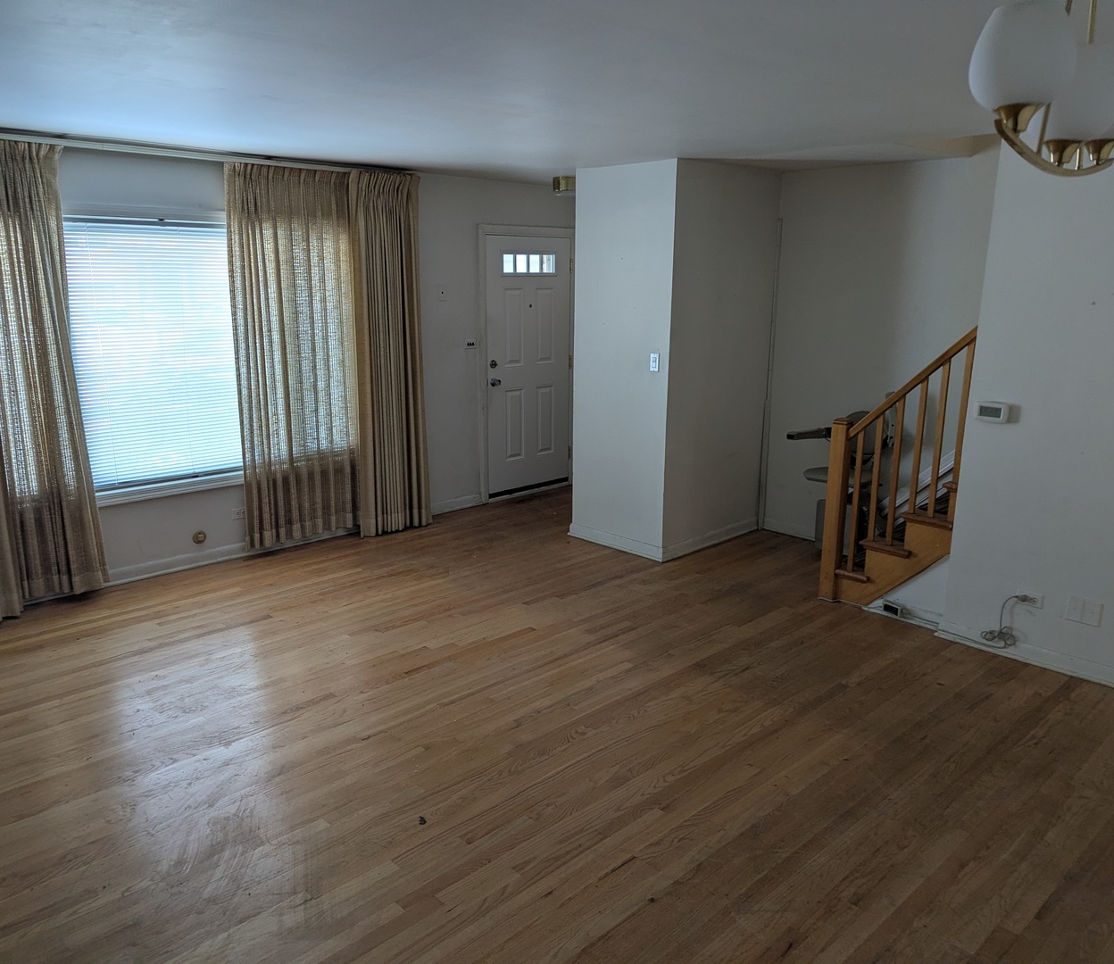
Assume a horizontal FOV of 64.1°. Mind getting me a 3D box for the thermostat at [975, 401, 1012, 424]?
[{"bbox_3d":[2.050,-0.326,4.199,0.030,0.094,0.148,-12,18,-42],"label":"thermostat"}]

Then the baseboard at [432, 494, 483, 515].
[{"bbox_3d":[-0.769,0.173,6.880,0.500,0.090,0.020,-12,18,-42],"label":"baseboard"}]

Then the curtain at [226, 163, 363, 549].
[{"bbox_3d":[-1.636,-0.770,5.702,0.840,2.370,0.110,-12,18,-42],"label":"curtain"}]

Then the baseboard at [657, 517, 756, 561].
[{"bbox_3d":[1.048,0.380,6.030,1.080,0.098,0.020,-12,18,-42],"label":"baseboard"}]

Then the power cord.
[{"bbox_3d":[2.158,0.683,4.288,0.070,0.285,0.240,-12,18,-42],"label":"power cord"}]

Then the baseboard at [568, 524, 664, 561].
[{"bbox_3d":[0.383,0.396,5.954,0.020,0.098,0.860,-12,18,-42],"label":"baseboard"}]

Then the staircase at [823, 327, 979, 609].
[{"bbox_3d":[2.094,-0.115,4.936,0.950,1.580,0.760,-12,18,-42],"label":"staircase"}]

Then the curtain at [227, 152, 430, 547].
[{"bbox_3d":[-1.426,-0.787,5.851,1.350,2.420,0.190,-12,18,-42],"label":"curtain"}]

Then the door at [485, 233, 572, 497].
[{"bbox_3d":[-0.222,-0.928,7.175,0.885,2.020,0.050,-12,18,-42],"label":"door"}]

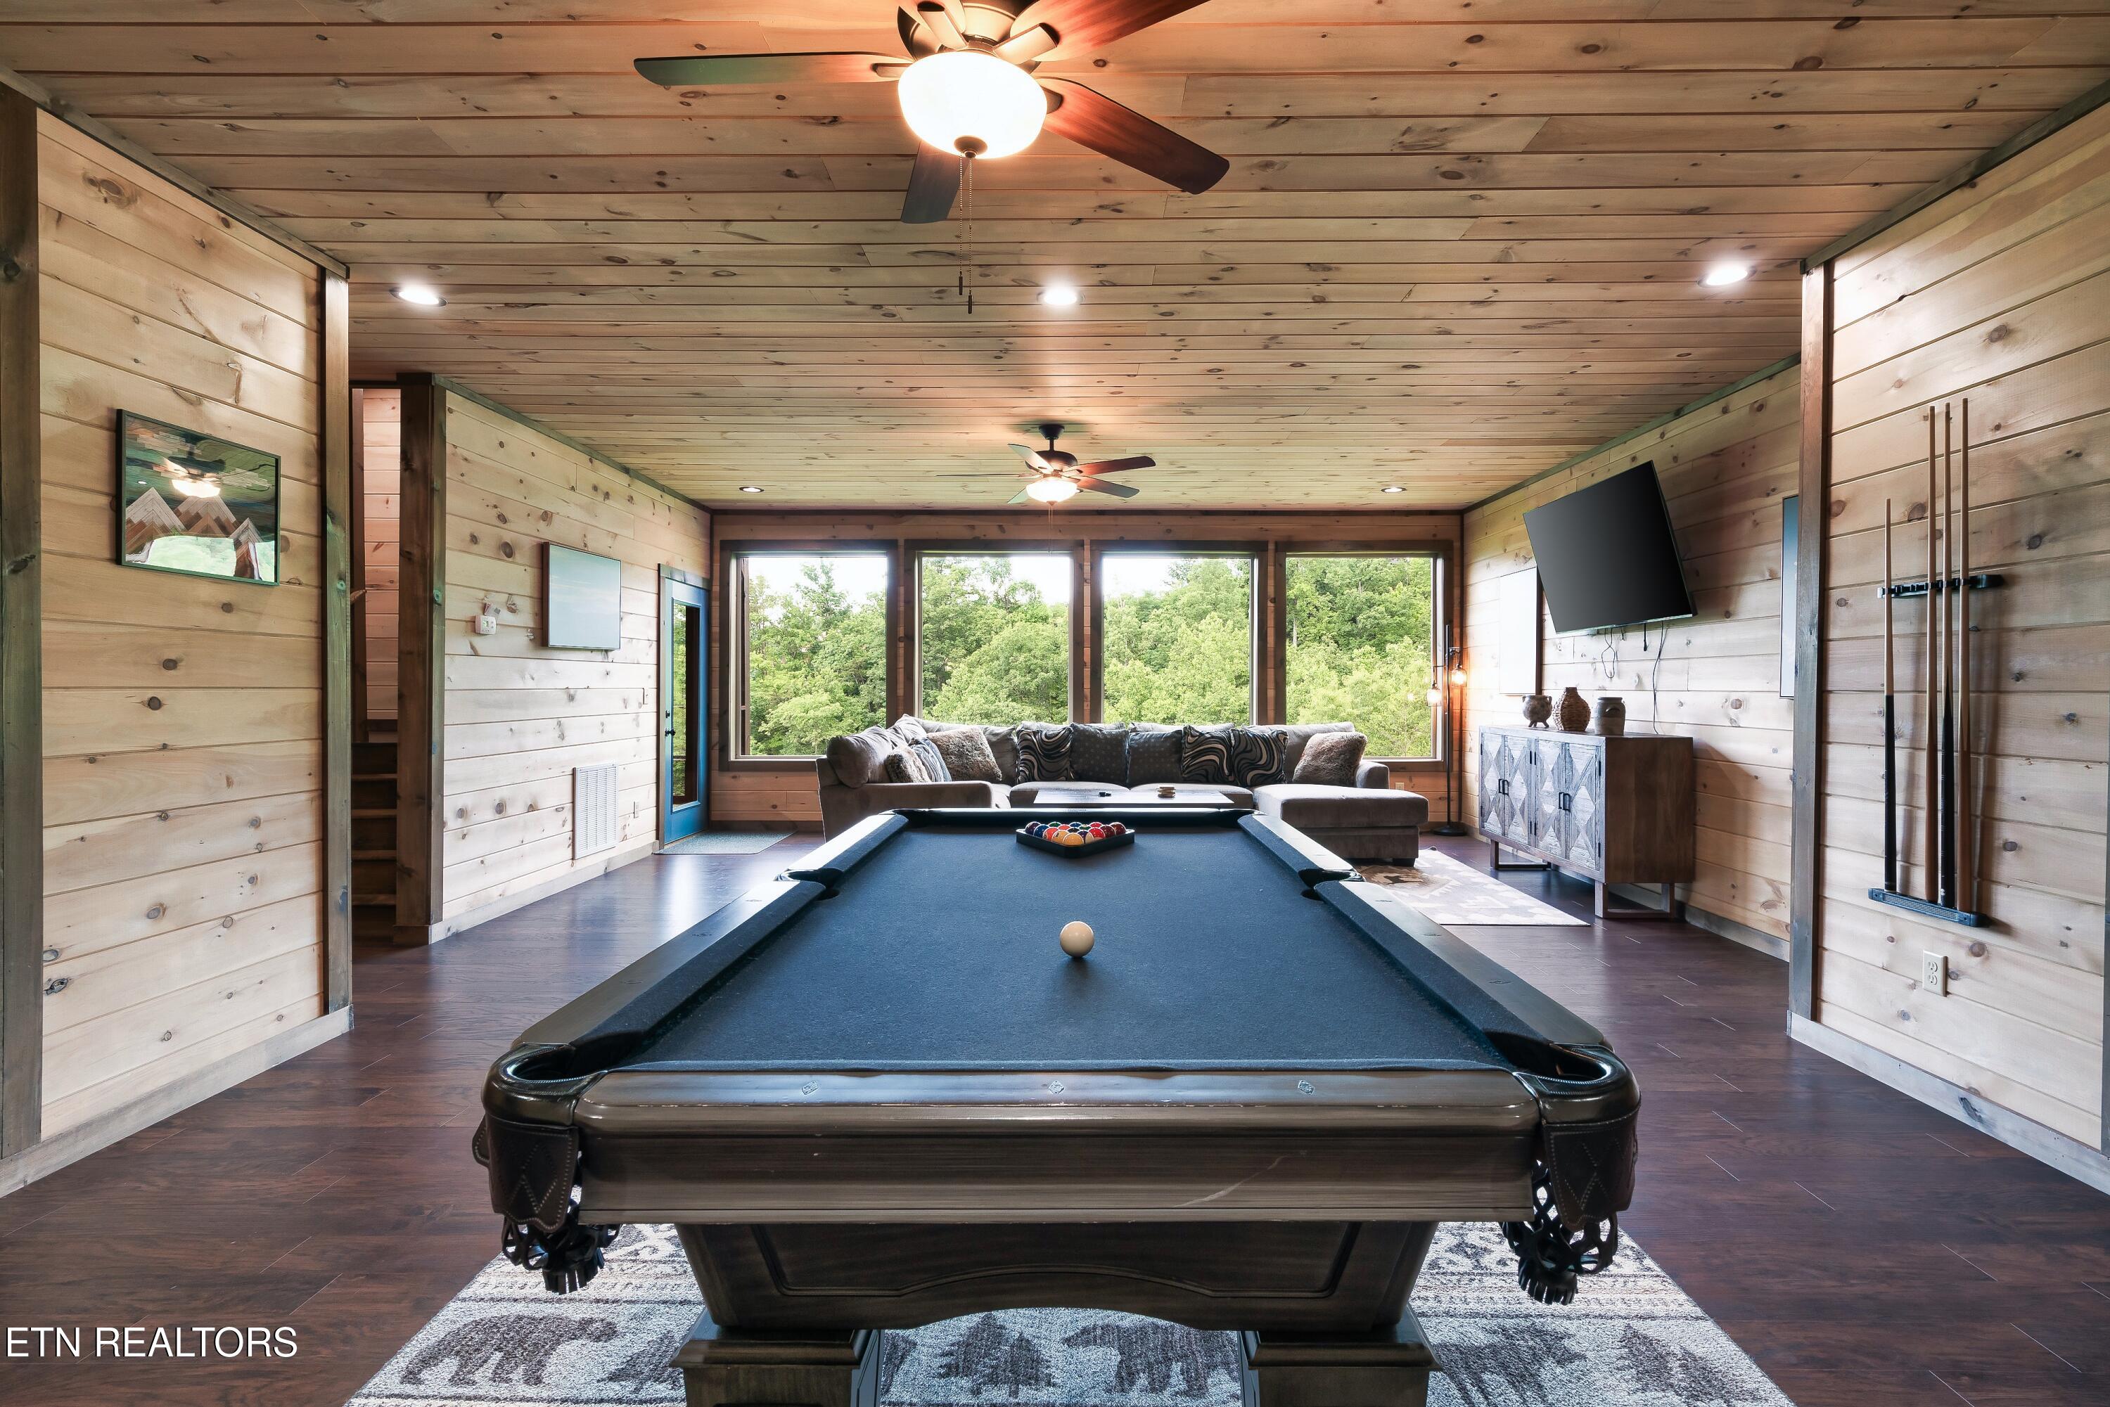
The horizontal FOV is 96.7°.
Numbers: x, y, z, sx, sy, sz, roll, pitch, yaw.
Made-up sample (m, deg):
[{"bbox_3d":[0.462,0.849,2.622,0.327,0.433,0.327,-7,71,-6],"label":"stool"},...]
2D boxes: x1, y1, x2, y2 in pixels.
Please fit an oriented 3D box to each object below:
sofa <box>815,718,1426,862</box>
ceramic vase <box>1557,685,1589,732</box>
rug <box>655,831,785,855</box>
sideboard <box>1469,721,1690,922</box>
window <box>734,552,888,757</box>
[{"bbox_3d":[0.558,0.620,6.562,3.880,0.950,2.080,0,1,1],"label":"sofa"},{"bbox_3d":[3.047,0.035,5.512,0.206,0.262,0.206,0,1,1],"label":"ceramic vase"},{"bbox_3d":[-2.495,1.071,7.236,0.730,0.012,1.030,0,1,1],"label":"rug"},{"bbox_3d":[3.056,0.643,5.538,0.445,0.953,1.490,0,1,1],"label":"sideboard"},{"bbox_3d":[-2.036,-0.402,7.816,1.315,1.721,0.120,0,1,1],"label":"window"}]

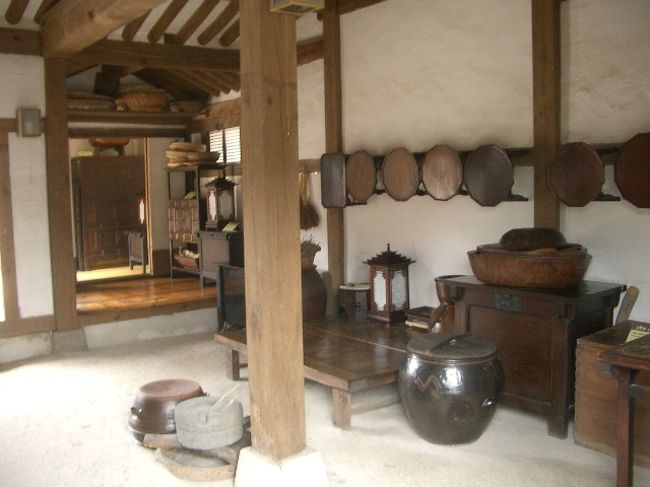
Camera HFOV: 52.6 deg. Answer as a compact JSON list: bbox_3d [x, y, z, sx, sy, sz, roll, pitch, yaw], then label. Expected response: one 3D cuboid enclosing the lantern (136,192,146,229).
[{"bbox_3d":[-2.531,-0.477,9.524,0.283,0.566,0.283,-5,6,-36],"label":"lantern"}]

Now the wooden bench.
[{"bbox_3d":[0.243,0.892,5.138,1.560,0.299,1.672,-5,6,-38],"label":"wooden bench"}]

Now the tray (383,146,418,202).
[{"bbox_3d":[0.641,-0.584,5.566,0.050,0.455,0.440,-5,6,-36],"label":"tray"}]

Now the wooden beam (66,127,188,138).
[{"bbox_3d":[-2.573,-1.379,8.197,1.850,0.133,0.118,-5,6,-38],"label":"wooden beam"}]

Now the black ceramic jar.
[{"bbox_3d":[0.750,0.865,3.933,0.636,0.537,0.636,-1,5,0],"label":"black ceramic jar"}]

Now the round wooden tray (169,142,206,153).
[{"bbox_3d":[-1.746,-1.220,8.339,0.480,0.100,0.480,-1,5,0],"label":"round wooden tray"}]

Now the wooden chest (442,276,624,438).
[{"bbox_3d":[1.408,0.700,4.456,0.650,0.872,1.010,-5,6,-36],"label":"wooden chest"}]

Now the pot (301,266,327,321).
[{"bbox_3d":[-0.201,0.478,6.141,0.420,0.450,0.420,-1,5,0],"label":"pot"}]

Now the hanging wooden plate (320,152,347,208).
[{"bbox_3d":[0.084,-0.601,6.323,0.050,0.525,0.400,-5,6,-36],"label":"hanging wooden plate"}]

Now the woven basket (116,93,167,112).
[{"bbox_3d":[-2.431,-1.806,8.508,0.622,0.244,0.592,-5,6,-38],"label":"woven basket"}]

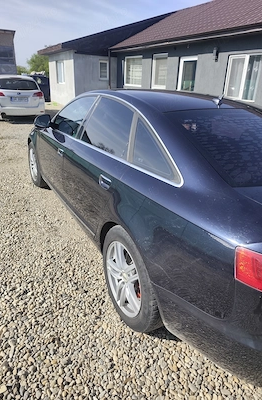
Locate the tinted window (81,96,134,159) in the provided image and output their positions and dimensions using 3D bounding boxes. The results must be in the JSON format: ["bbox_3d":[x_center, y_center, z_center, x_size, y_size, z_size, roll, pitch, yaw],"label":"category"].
[{"bbox_3d":[-0.155,-0.544,1.975,0.050,0.400,0.860,17,11,-35],"label":"tinted window"}]

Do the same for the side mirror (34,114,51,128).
[{"bbox_3d":[-0.917,-0.820,2.793,0.210,0.145,0.140,-10,25,-28],"label":"side mirror"}]

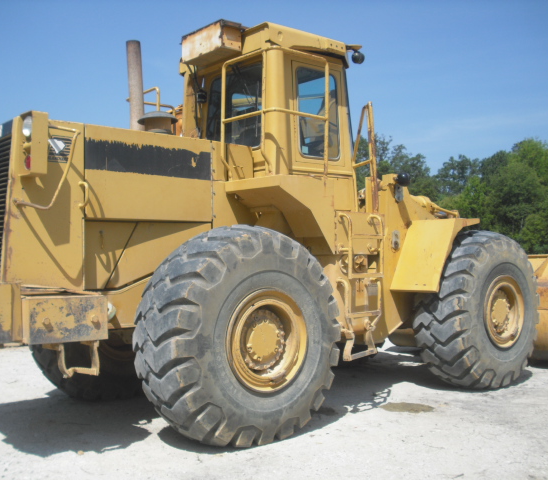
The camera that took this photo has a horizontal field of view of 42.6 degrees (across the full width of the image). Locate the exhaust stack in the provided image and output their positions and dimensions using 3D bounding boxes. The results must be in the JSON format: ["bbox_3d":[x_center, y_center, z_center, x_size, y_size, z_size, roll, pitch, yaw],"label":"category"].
[{"bbox_3d":[-1.258,-1.338,6.304,0.135,0.900,0.135,-2,-1,-40],"label":"exhaust stack"}]

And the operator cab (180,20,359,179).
[{"bbox_3d":[-0.112,-1.268,7.213,1.270,1.380,1.480,0,-2,-40],"label":"operator cab"}]

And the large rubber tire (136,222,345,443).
[{"bbox_3d":[-0.243,0.768,5.599,1.740,1.740,0.680,0,-2,-40],"label":"large rubber tire"}]

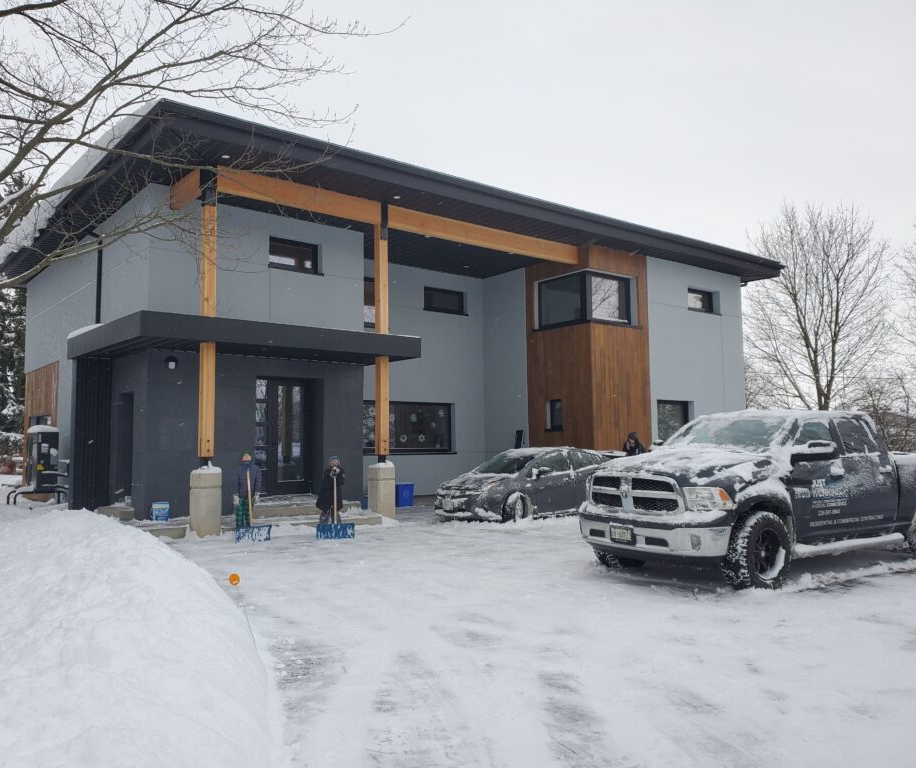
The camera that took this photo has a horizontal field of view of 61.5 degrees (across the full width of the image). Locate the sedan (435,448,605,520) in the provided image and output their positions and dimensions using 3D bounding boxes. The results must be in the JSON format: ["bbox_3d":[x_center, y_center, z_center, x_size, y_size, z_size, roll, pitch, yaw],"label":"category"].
[{"bbox_3d":[1.679,2.191,17.295,4.500,1.480,1.780,3,-6,-41],"label":"sedan"}]

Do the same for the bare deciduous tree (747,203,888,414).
[{"bbox_3d":[16.330,-2.046,34.871,6.463,12.245,6.463,-3,-5,25],"label":"bare deciduous tree"}]

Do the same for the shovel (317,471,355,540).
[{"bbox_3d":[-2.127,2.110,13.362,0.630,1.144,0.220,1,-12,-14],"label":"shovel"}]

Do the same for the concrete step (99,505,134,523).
[{"bbox_3d":[-7.030,2.677,15.874,0.330,0.190,1.350,3,-5,-39],"label":"concrete step"}]

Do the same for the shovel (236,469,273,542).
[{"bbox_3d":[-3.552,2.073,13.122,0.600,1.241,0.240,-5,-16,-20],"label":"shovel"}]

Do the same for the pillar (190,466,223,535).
[{"bbox_3d":[-4.560,2.152,13.949,0.420,1.190,0.420,3,-5,-39],"label":"pillar"}]

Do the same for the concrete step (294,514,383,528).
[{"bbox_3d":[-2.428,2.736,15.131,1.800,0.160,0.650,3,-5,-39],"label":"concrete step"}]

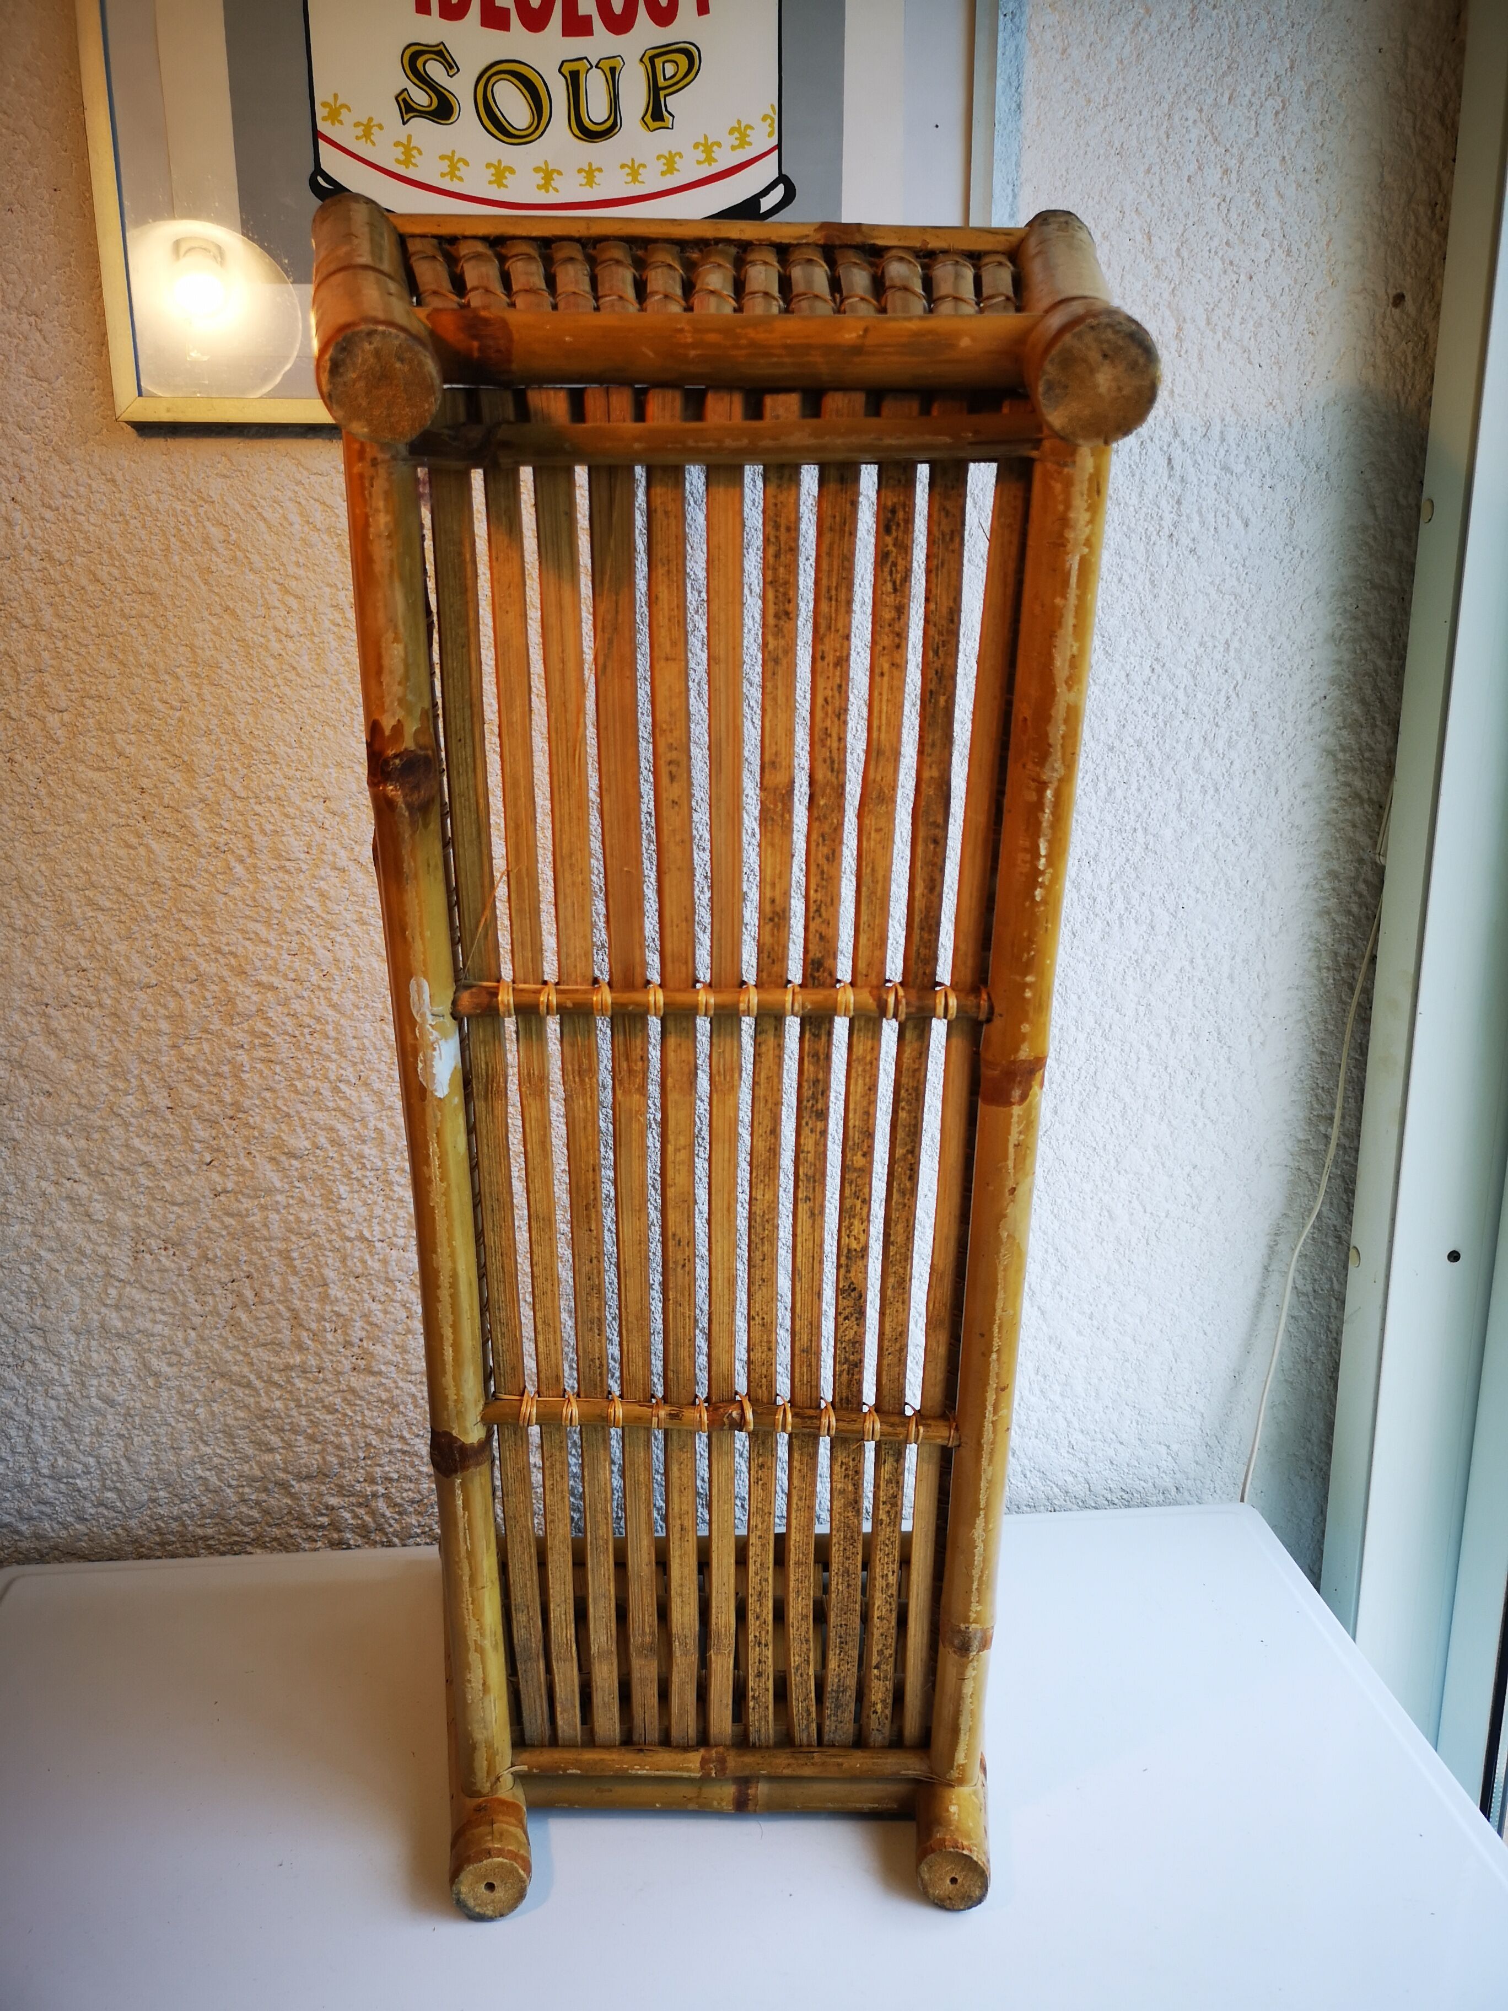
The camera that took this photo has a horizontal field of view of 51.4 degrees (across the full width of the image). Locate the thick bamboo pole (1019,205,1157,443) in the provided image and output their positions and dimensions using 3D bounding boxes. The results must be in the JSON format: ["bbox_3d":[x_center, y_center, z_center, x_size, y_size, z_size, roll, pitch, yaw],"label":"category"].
[{"bbox_3d":[0.138,-0.302,0.679,0.043,0.043,0.322,4,34,6],"label":"thick bamboo pole"}]

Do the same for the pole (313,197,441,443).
[{"bbox_3d":[-0.162,-0.300,0.662,0.042,0.042,0.322,-5,34,-12],"label":"pole"}]

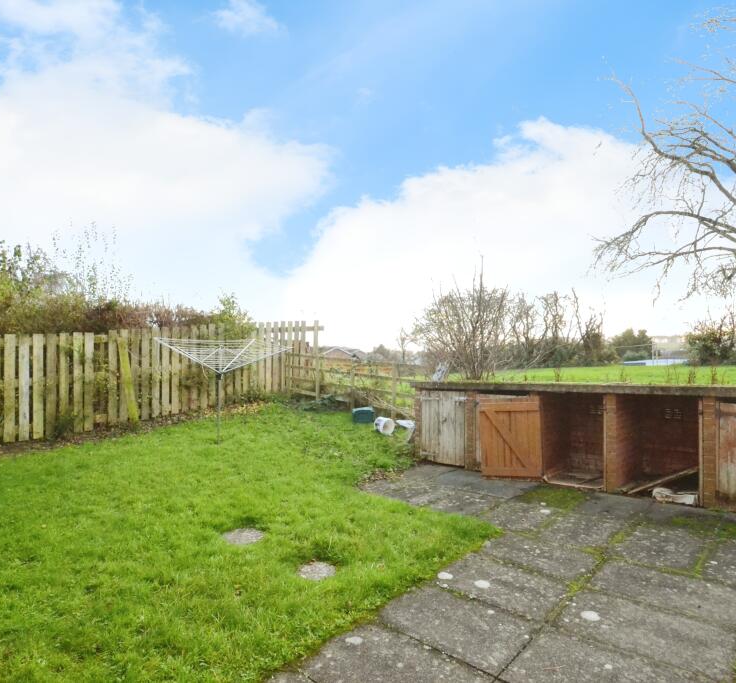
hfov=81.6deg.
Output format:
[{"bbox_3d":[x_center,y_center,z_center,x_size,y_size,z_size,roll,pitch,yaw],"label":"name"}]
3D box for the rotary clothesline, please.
[{"bbox_3d":[-2.620,0.920,7.550,1.900,1.820,1.900,1,1,-34],"label":"rotary clothesline"}]

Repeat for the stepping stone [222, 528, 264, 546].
[{"bbox_3d":[-1.135,1.800,3.880,0.390,0.050,0.380,0,0,0],"label":"stepping stone"}]

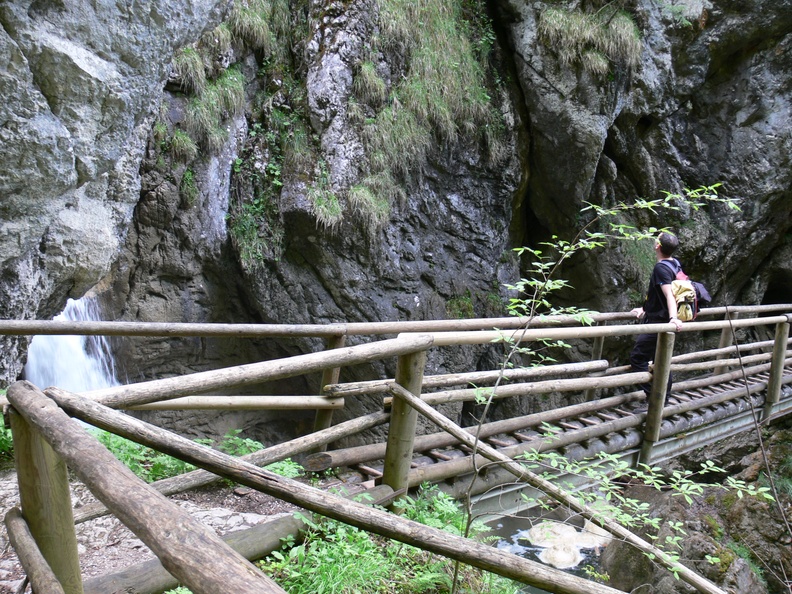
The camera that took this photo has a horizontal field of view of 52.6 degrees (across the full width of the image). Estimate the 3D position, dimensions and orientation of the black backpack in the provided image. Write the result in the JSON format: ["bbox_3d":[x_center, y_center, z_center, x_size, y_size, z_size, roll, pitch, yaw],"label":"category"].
[{"bbox_3d":[2.848,-0.064,7.850,0.360,0.540,0.340,6,5,37],"label":"black backpack"}]

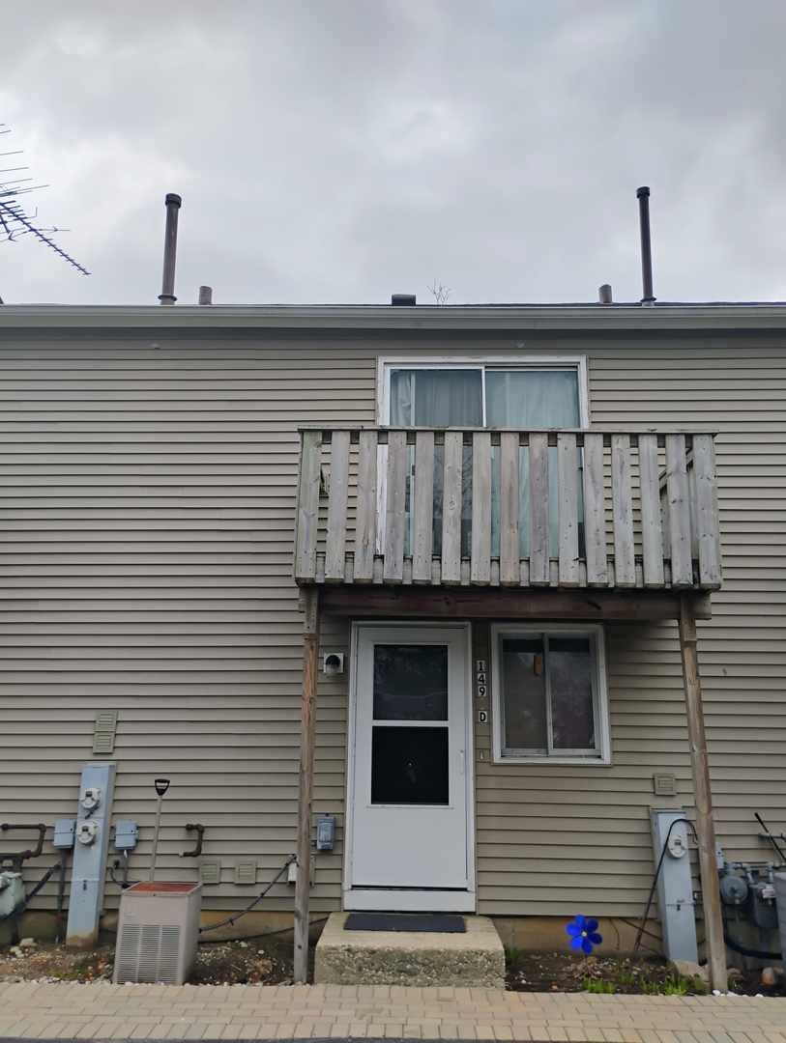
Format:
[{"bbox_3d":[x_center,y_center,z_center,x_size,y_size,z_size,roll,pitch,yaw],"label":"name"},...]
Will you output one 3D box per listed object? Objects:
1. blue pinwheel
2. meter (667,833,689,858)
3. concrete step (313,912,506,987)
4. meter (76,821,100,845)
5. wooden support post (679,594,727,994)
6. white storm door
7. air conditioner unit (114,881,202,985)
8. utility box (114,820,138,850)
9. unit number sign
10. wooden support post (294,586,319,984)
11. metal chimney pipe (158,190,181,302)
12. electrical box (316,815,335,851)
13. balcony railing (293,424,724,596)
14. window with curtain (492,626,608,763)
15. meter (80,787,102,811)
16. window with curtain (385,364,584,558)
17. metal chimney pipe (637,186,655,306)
[{"bbox_3d":[1.346,2.921,5.977,0.250,0.255,0.060,0,-14,2],"label":"blue pinwheel"},{"bbox_3d":[2.152,2.448,6.382,0.150,0.160,0.110,0,-14,2],"label":"meter"},{"bbox_3d":[0.123,2.998,5.961,1.220,0.240,1.110,0,-15,1],"label":"concrete step"},{"bbox_3d":[-2.358,2.407,6.529,0.150,0.160,0.110,0,-14,2],"label":"meter"},{"bbox_3d":[2.076,1.755,5.701,0.092,2.570,0.092,0,-14,2],"label":"wooden support post"},{"bbox_3d":[0.144,1.927,6.802,1.020,2.228,0.080,0,-15,1],"label":"white storm door"},{"bbox_3d":[-1.554,2.753,5.669,0.437,0.545,0.430,0,-14,2],"label":"air conditioner unit"},{"bbox_3d":[-2.116,2.488,6.708,0.160,0.205,0.090,0,-14,2],"label":"utility box"},{"bbox_3d":[0.736,1.300,6.979,0.072,0.295,0.012,0,-15,1],"label":"unit number sign"},{"bbox_3d":[-0.595,1.718,5.805,0.092,2.620,0.092,0,-15,1],"label":"wooden support post"},{"bbox_3d":[-2.650,-3.252,10.085,0.215,1.502,0.215,-1,-15,1],"label":"metal chimney pipe"},{"bbox_3d":[-0.525,2.452,6.652,0.145,0.235,0.090,0,-15,1],"label":"electrical box"},{"bbox_3d":[0.843,0.005,6.743,3.070,1.155,1.160,0,-14,2],"label":"balcony railing"},{"bbox_3d":[1.294,1.426,6.963,0.925,1.120,0.100,0,-14,2],"label":"window with curtain"},{"bbox_3d":[-2.340,2.160,6.568,0.165,0.172,0.105,0,-15,1],"label":"meter"},{"bbox_3d":[0.832,-0.498,7.470,1.830,1.995,0.100,0,-15,1],"label":"window with curtain"},{"bbox_3d":[2.991,-3.261,9.982,0.185,1.592,0.185,2,-15,2],"label":"metal chimney pipe"}]

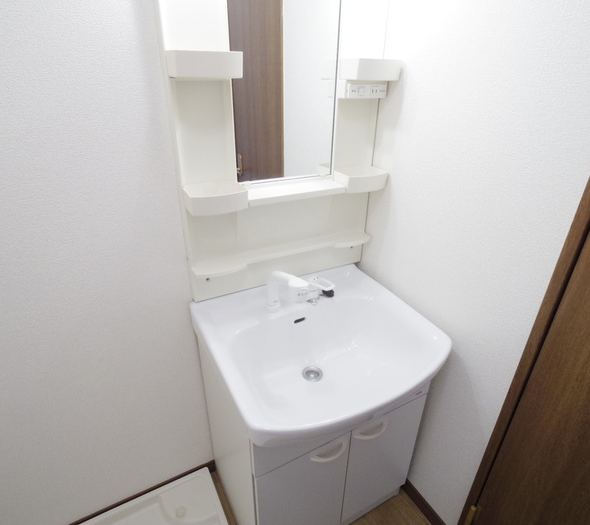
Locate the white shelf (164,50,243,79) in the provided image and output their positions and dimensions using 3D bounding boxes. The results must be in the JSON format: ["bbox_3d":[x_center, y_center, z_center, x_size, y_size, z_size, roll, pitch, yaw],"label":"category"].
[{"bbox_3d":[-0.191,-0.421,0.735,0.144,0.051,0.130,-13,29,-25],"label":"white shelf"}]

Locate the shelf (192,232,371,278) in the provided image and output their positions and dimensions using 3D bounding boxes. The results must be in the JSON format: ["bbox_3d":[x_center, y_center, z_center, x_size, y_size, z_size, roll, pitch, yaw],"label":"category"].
[{"bbox_3d":[-0.014,-0.032,1.078,0.606,0.020,0.088,-13,29,-25],"label":"shelf"}]

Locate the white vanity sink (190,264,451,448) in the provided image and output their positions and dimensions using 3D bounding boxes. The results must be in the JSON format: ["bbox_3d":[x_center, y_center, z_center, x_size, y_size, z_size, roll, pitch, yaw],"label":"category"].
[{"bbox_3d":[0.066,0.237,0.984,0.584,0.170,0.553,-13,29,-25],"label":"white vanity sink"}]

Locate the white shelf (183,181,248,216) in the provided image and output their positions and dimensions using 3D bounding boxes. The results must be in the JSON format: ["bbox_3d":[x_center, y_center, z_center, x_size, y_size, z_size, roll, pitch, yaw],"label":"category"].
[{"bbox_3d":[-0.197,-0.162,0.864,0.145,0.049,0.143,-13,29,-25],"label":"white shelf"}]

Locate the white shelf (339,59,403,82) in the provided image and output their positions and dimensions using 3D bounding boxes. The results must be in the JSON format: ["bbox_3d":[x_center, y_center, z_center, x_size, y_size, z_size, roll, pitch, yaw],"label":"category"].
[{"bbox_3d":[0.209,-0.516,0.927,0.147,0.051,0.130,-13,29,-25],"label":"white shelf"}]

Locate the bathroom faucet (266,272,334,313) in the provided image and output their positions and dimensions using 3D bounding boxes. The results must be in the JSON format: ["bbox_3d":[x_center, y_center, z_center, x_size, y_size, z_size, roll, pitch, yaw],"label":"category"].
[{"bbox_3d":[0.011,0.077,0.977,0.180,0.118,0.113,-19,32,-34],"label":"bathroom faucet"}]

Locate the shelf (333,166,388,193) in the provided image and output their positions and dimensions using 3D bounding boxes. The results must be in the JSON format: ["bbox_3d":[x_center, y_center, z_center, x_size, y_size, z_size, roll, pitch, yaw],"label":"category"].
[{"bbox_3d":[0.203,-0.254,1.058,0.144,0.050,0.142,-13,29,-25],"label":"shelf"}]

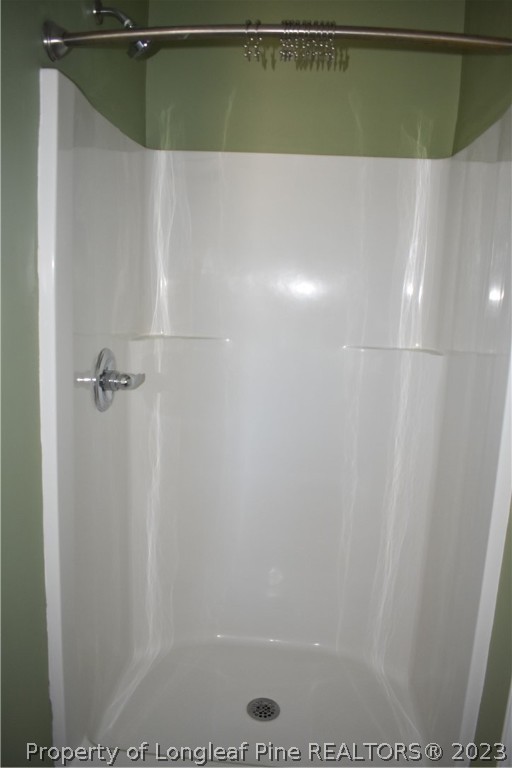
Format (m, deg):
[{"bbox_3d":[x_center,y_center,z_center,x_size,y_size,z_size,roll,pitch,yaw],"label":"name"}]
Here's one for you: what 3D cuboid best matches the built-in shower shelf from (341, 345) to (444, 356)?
[{"bbox_3d":[0.475,-0.109,1.976,0.340,0.025,0.090,3,10,3],"label":"built-in shower shelf"}]

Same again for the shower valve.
[{"bbox_3d":[-0.398,-0.010,1.706,0.100,0.180,0.180,3,10,3],"label":"shower valve"}]

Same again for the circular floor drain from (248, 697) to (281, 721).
[{"bbox_3d":[0.026,1.089,1.925,0.110,0.012,0.110,2,10,0],"label":"circular floor drain"}]

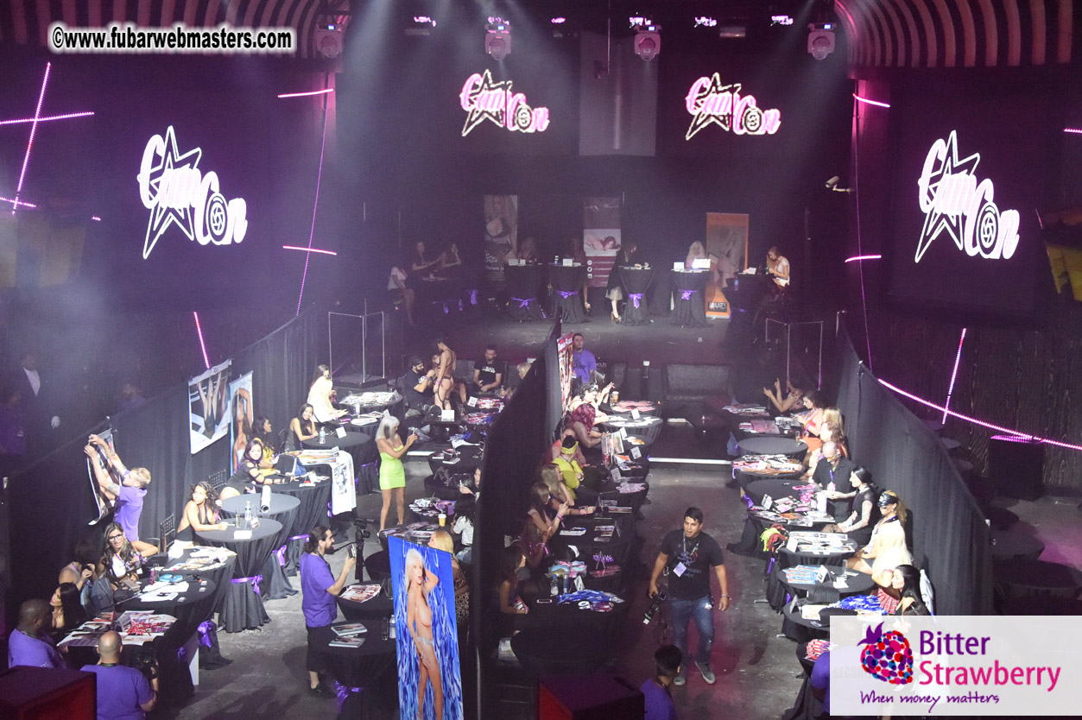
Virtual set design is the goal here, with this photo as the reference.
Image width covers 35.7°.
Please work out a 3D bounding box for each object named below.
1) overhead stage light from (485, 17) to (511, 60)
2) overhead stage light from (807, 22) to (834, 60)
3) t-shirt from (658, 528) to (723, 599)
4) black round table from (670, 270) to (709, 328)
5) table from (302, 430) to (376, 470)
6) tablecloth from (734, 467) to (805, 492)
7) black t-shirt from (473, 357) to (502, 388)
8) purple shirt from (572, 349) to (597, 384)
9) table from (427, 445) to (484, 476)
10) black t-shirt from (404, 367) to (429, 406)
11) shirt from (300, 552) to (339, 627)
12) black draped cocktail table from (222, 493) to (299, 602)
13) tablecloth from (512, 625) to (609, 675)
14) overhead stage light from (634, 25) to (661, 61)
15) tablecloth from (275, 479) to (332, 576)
[{"bbox_3d":[-0.667,-5.013,26.500,0.420,0.600,0.400,0,10,0],"label":"overhead stage light"},{"bbox_3d":[4.421,-5.020,26.500,0.420,0.600,0.400,0,10,0],"label":"overhead stage light"},{"bbox_3d":[1.509,2.022,16.800,0.640,0.700,0.330,1,10,6],"label":"t-shirt"},{"bbox_3d":[2.929,-1.225,32.995,0.820,1.070,0.820,1,10,5],"label":"black round table"},{"bbox_3d":[-2.675,1.570,22.177,0.930,1.060,0.930,0,10,0],"label":"table"},{"bbox_3d":[2.879,1.873,21.236,0.930,1.070,0.930,0,10,0],"label":"tablecloth"},{"bbox_3d":[-0.890,0.239,28.200,0.500,0.580,0.340,1,10,3],"label":"black t-shirt"},{"bbox_3d":[0.624,0.118,27.000,0.520,0.600,0.320,3,11,17],"label":"purple shirt"},{"bbox_3d":[-0.944,1.742,21.230,0.930,1.060,0.930,0,10,0],"label":"table"},{"bbox_3d":[-1.937,0.437,26.200,0.380,0.600,0.460,8,13,36],"label":"black t-shirt"},{"bbox_3d":[-2.161,2.224,16.317,0.380,0.790,0.500,0,10,0],"label":"shirt"},{"bbox_3d":[-3.159,2.147,19.001,0.930,1.060,0.930,0,10,0],"label":"black draped cocktail table"},{"bbox_3d":[0.215,2.954,14.563,0.930,1.060,0.930,0,10,0],"label":"tablecloth"},{"bbox_3d":[1.712,-5.094,27.000,0.410,0.580,0.360,0,10,0],"label":"overhead stage light"},{"bbox_3d":[-3.026,2.022,20.695,0.930,1.075,0.930,0,10,0],"label":"tablecloth"}]

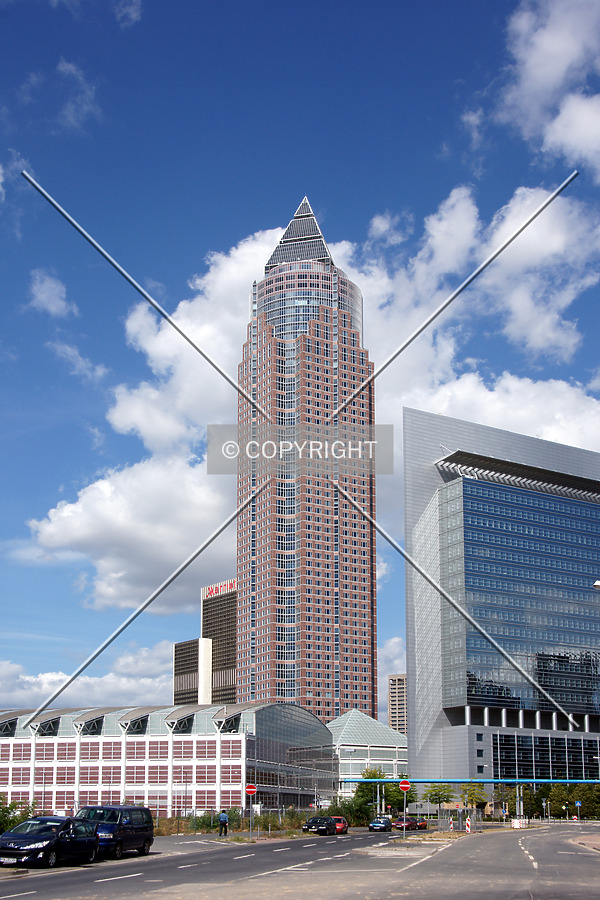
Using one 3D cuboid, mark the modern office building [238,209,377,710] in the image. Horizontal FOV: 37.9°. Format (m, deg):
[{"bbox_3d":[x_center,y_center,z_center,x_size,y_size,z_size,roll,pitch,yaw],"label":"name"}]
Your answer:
[{"bbox_3d":[2.682,5.276,345.023,42.000,256.000,42.000,12,-25,-27],"label":"modern office building"}]

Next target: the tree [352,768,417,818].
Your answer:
[{"bbox_3d":[13.328,54.339,138.000,9.800,7.800,8.500,0,-20,0],"label":"tree"}]

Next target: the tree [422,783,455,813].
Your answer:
[{"bbox_3d":[27.032,69.103,172.000,6.300,6.200,6.300,0,-22,0],"label":"tree"}]

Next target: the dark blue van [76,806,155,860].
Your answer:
[{"bbox_3d":[-7.700,16.000,36.700,1.840,1.900,4.750,-4,-23,9],"label":"dark blue van"}]

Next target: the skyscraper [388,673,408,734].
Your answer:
[{"bbox_3d":[94.945,248.646,745.000,32.000,114.000,28.000,-9,-22,22],"label":"skyscraper"}]

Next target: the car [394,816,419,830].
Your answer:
[{"bbox_3d":[11.000,38.850,91.200,1.700,1.420,4.250,-8,-24,19],"label":"car"}]

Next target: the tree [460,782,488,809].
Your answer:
[{"bbox_3d":[30.880,62.096,155.000,5.000,7.000,5.000,0,-20,0],"label":"tree"}]

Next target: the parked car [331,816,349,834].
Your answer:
[{"bbox_3d":[2.946,30.902,72.000,1.690,1.430,4.050,-5,-21,12],"label":"parked car"}]

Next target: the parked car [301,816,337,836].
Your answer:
[{"bbox_3d":[1.640,29.750,69.300,1.750,1.430,4.400,-5,-23,13],"label":"parked car"}]

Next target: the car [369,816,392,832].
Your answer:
[{"bbox_3d":[7.554,35.128,82.000,1.700,1.430,4.150,-4,-21,11],"label":"car"}]

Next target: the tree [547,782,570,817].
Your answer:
[{"bbox_3d":[46.864,63.388,158.000,4.000,6.100,4.000,0,-22,0],"label":"tree"}]

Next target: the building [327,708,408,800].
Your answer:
[{"bbox_3d":[18.599,103.363,288.000,34.000,33.500,34.000,12,-25,-27],"label":"building"}]

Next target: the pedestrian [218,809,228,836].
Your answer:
[{"bbox_3d":[-5.290,25.793,60.500,0.550,1.730,0.360,-3,-21,7],"label":"pedestrian"}]

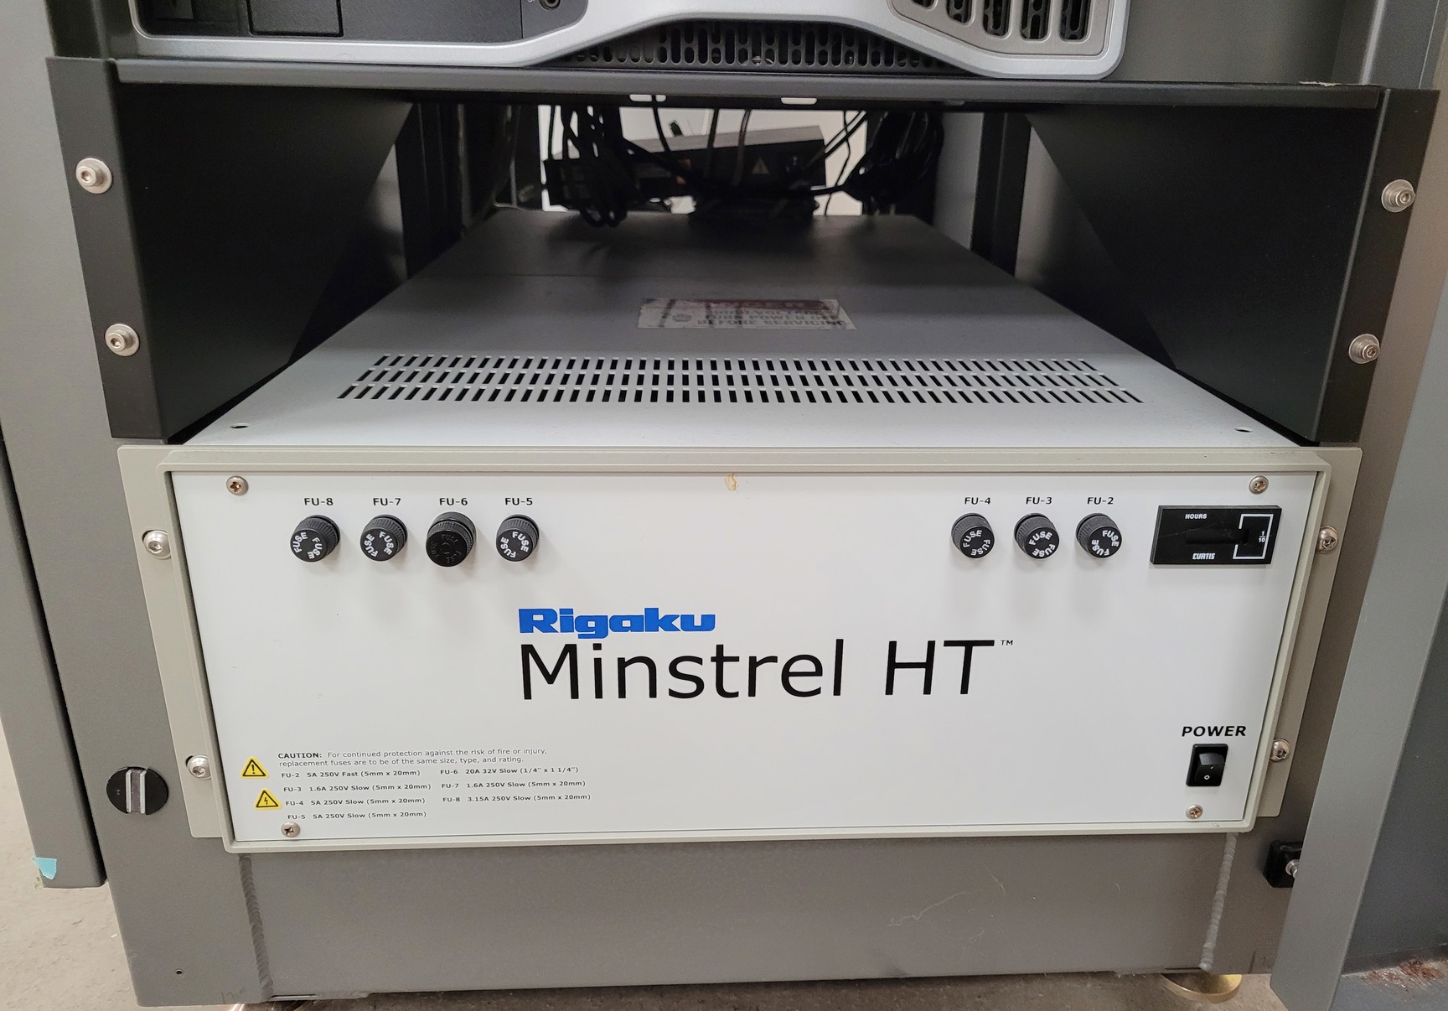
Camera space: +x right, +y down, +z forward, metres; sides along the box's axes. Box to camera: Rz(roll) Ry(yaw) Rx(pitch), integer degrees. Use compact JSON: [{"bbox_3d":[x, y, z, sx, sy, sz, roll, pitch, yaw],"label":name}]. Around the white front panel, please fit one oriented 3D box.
[{"bbox_3d":[0.013,0.062,0.446,0.440,0.167,0.005,0,20,-3],"label":"white front panel"}]

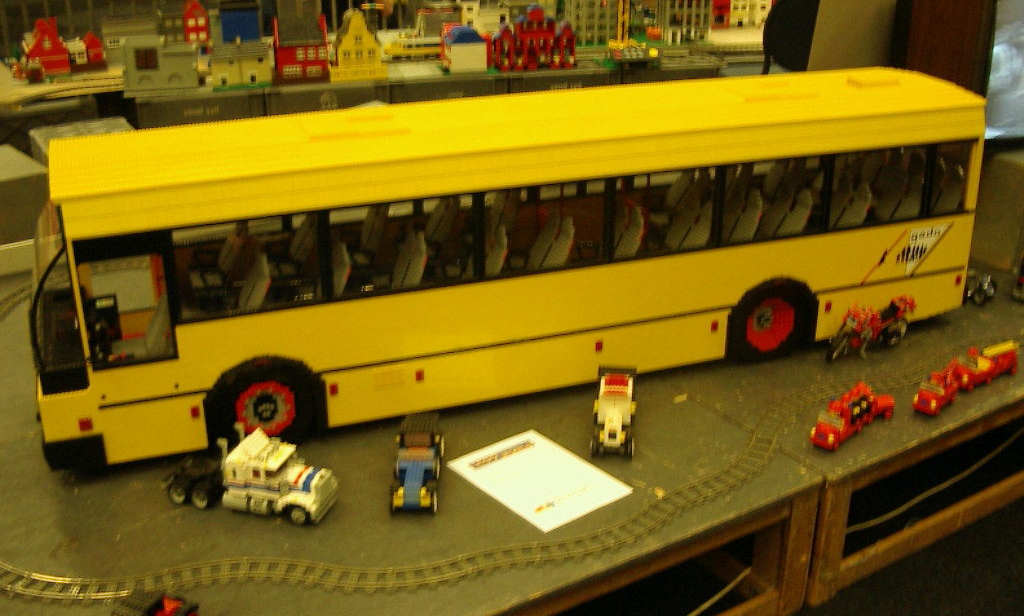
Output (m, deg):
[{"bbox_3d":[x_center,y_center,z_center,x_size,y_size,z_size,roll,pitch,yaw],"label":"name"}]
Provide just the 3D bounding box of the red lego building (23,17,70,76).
[{"bbox_3d":[-1.542,-0.864,3.701,0.128,0.175,0.130,-13,25,-27],"label":"red lego building"}]

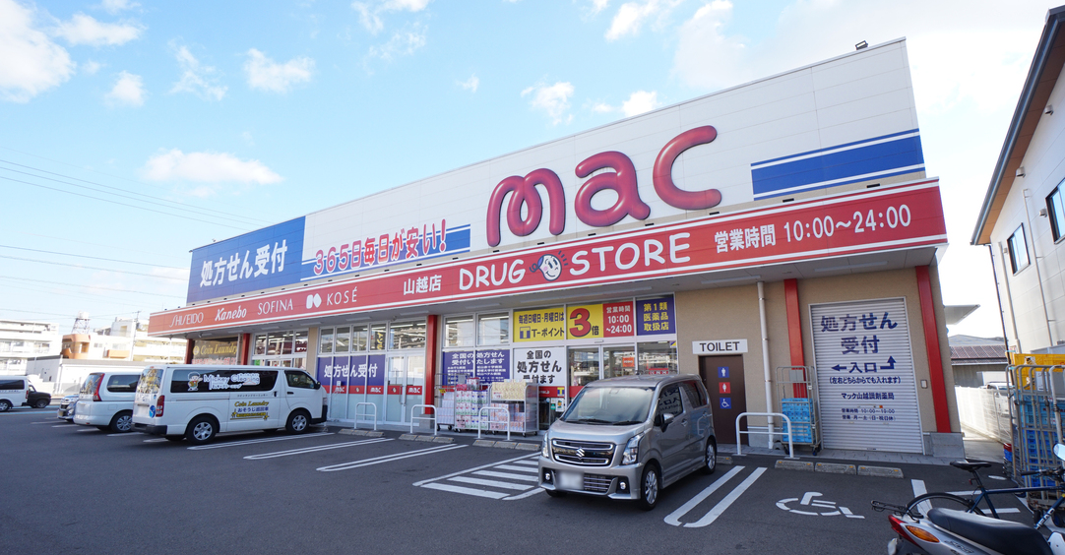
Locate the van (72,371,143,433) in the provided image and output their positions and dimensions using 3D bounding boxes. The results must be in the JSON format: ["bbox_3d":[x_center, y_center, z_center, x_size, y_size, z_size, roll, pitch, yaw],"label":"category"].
[{"bbox_3d":[-12.782,4.338,16.721,1.695,1.850,4.680,-8,-15,32],"label":"van"}]

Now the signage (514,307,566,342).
[{"bbox_3d":[0.189,1.463,14.346,1.789,0.957,0.050,-8,-14,30],"label":"signage"}]

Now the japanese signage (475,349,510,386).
[{"bbox_3d":[-1.264,2.864,14.945,1.322,1.115,0.050,-8,-14,30],"label":"japanese signage"}]

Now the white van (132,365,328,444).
[{"bbox_3d":[-8.534,3.665,13.967,1.695,1.980,4.695,-9,-15,35],"label":"white van"}]

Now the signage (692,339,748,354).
[{"bbox_3d":[4.568,1.705,11.539,1.267,0.313,0.060,-8,-14,30],"label":"signage"}]

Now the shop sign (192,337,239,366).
[{"bbox_3d":[-16.144,3.757,23.991,4.625,1.432,0.050,-8,-14,30],"label":"shop sign"}]

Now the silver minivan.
[{"bbox_3d":[1.545,2.368,7.332,1.475,1.650,3.395,-9,-15,35],"label":"silver minivan"}]

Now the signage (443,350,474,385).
[{"bbox_3d":[-2.445,3.015,15.646,1.315,1.135,0.050,-8,-14,30],"label":"signage"}]

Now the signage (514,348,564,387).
[{"bbox_3d":[0.192,2.673,14.083,1.758,1.115,0.050,-8,-14,30],"label":"signage"}]

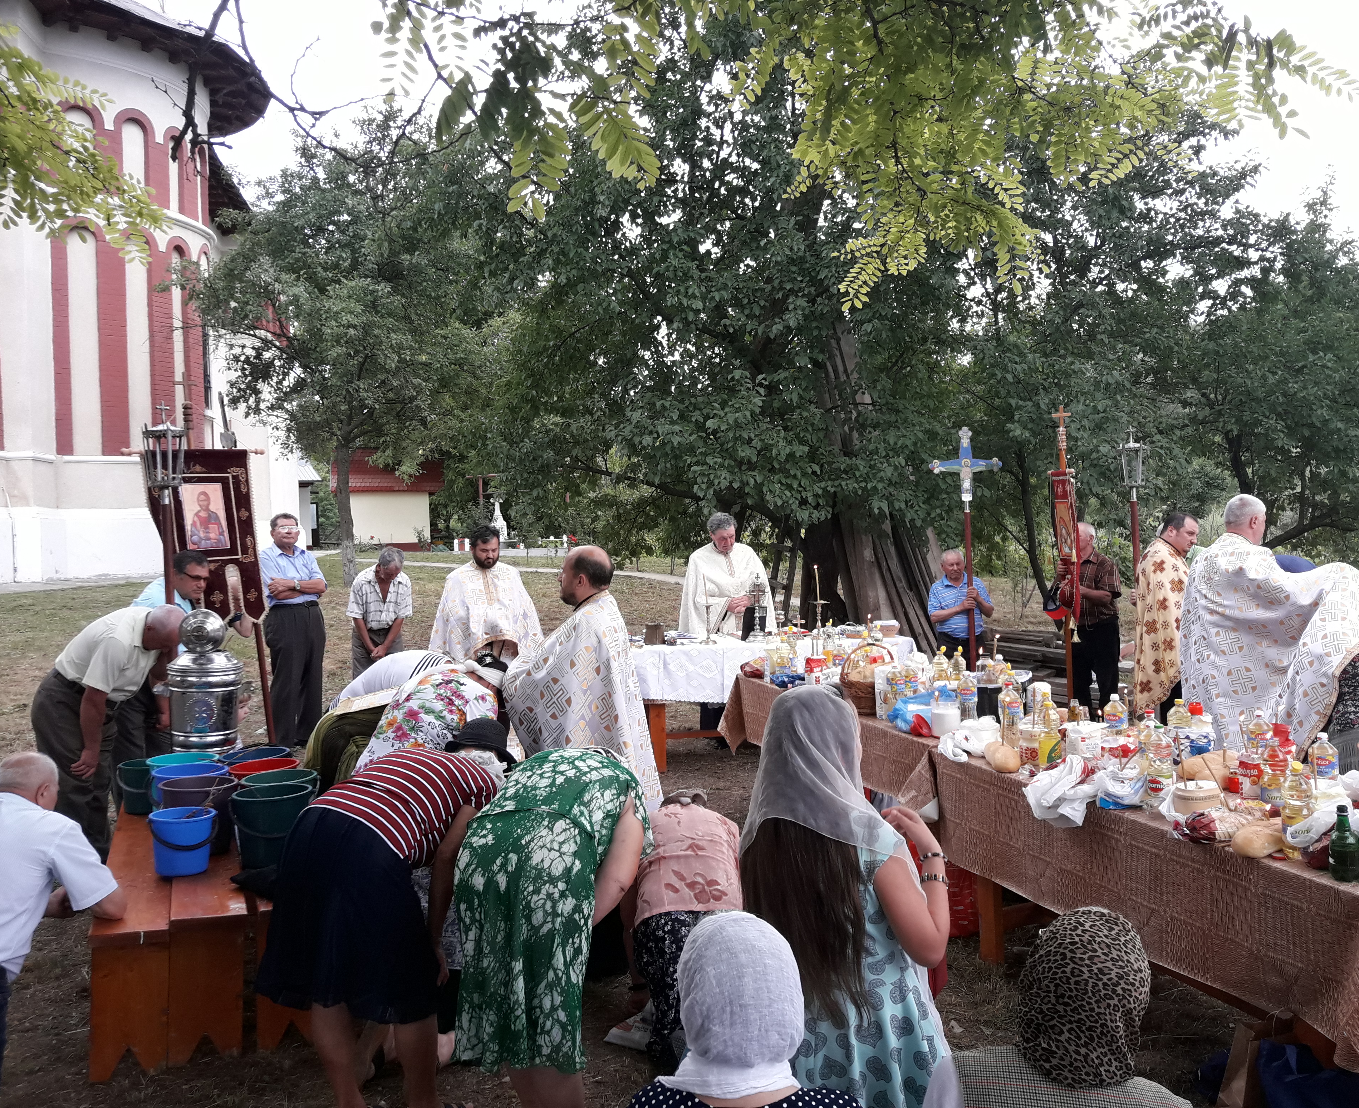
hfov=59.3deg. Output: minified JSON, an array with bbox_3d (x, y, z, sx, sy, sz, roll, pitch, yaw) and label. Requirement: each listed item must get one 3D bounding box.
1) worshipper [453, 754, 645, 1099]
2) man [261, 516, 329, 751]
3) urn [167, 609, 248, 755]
[{"bbox_3d":[-0.300,1.068,3.300,0.470,1.070,0.770,0,2,18],"label":"worshipper"},{"bbox_3d":[-2.915,0.560,9.050,0.530,1.750,0.360,-1,2,-25],"label":"man"},{"bbox_3d":[-2.138,0.549,5.400,0.360,0.630,0.350,-1,1,-21],"label":"urn"}]

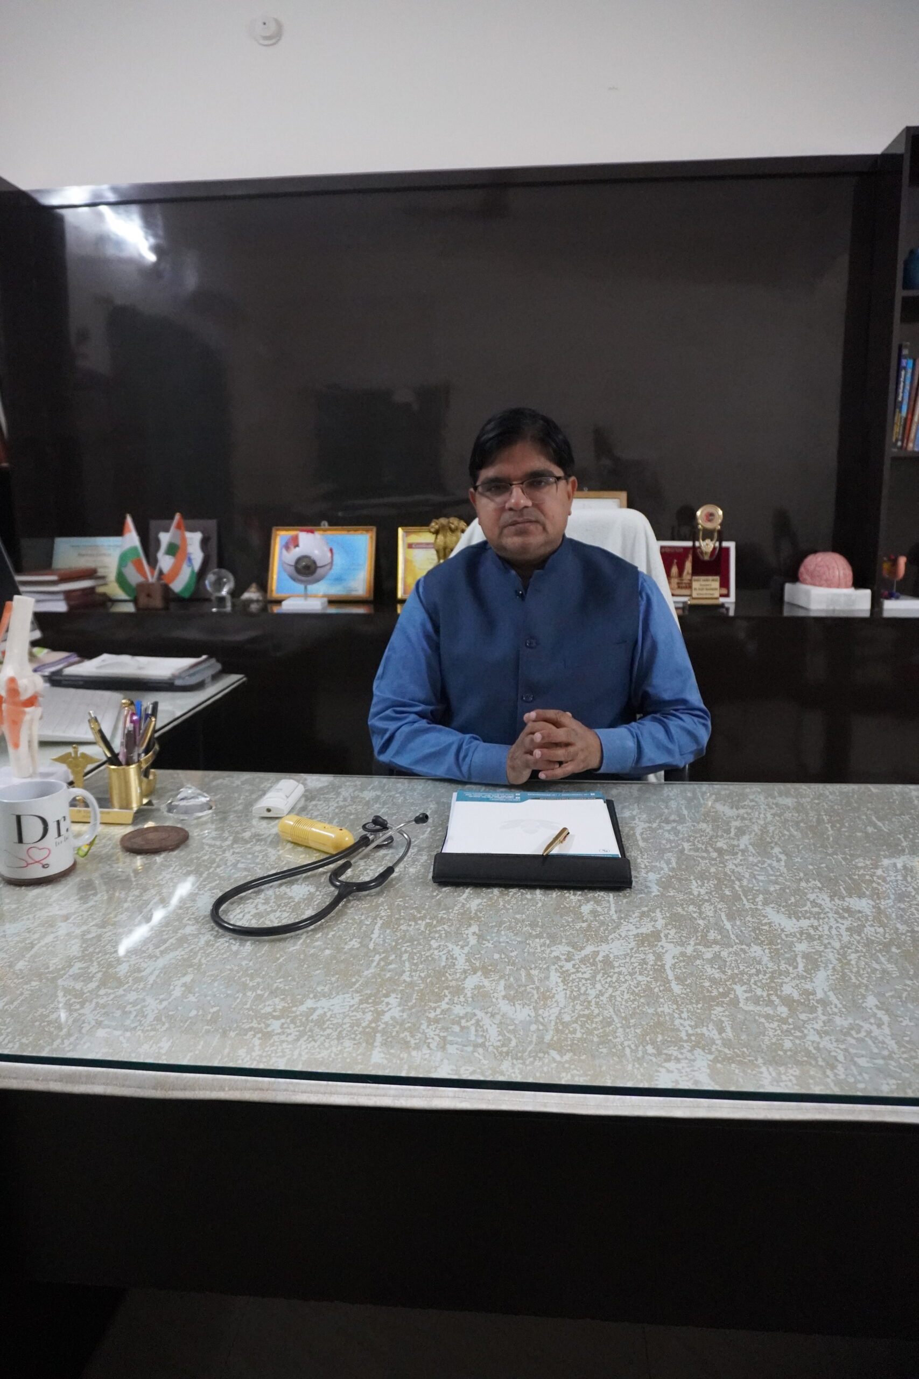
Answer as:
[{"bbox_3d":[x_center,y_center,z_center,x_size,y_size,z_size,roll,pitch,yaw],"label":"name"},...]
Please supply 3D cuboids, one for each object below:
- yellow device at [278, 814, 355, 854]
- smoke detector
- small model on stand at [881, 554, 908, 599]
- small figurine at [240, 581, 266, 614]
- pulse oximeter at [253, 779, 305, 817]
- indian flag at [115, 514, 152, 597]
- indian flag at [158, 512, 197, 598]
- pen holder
[{"bbox_3d":[-0.176,0.178,1.123,0.118,0.032,0.033,8,14,37],"label":"yellow device"},{"bbox_3d":[-0.578,-1.971,2.696,0.102,0.102,0.042,0,12,5],"label":"smoke detector"},{"bbox_3d":[1.209,-0.313,2.555,0.065,0.122,0.055,0,12,5],"label":"small model on stand"},{"bbox_3d":[-0.638,-0.300,2.840,0.075,0.055,0.070,0,12,5],"label":"small figurine"},{"bbox_3d":[-0.249,0.153,1.282,0.038,0.018,0.105,1,12,6],"label":"pulse oximeter"},{"bbox_3d":[-0.933,-0.384,2.622,0.098,0.228,0.050,0,12,5],"label":"indian flag"},{"bbox_3d":[-0.804,-0.386,2.611,0.106,0.235,0.050,0,12,5],"label":"indian flag"},{"bbox_3d":[-0.444,0.121,1.243,0.056,0.068,0.058,0,12,5],"label":"pen holder"}]

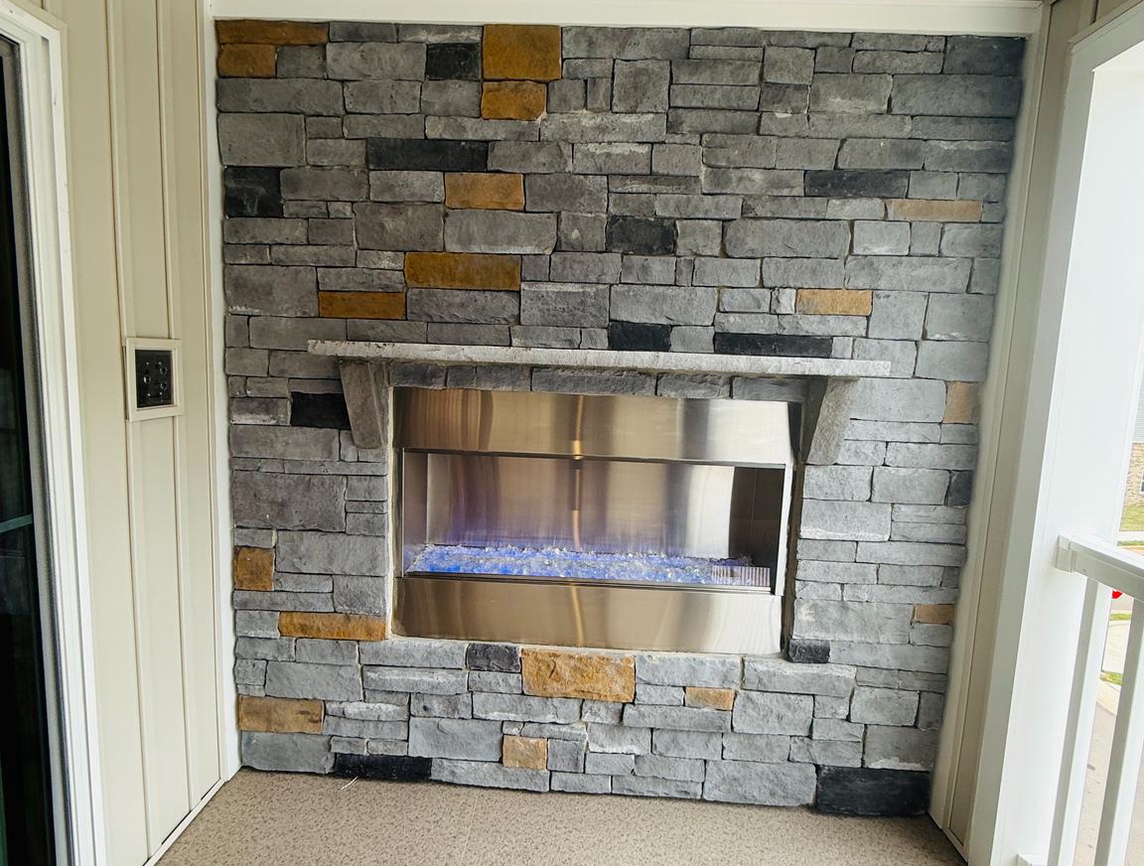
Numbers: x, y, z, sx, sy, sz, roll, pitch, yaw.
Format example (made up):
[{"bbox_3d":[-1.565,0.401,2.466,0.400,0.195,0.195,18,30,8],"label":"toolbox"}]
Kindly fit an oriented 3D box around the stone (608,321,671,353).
[{"bbox_3d":[0.201,-0.285,1.845,0.180,0.082,0.070,2,7,2],"label":"stone"}]

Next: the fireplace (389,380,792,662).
[{"bbox_3d":[0.059,0.259,2.107,1.234,0.800,0.360,2,7,2],"label":"fireplace"}]

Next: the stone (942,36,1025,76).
[{"bbox_3d":[1.161,-1.066,1.768,0.220,0.103,0.060,2,6,2],"label":"stone"}]

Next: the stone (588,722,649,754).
[{"bbox_3d":[0.154,0.978,2.003,0.202,0.097,0.070,2,7,2],"label":"stone"}]

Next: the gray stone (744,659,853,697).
[{"bbox_3d":[0.712,0.765,1.957,0.349,0.103,0.060,2,7,2],"label":"gray stone"}]

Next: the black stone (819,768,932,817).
[{"bbox_3d":[0.953,1.131,1.978,0.348,0.156,0.070,2,7,2],"label":"black stone"}]

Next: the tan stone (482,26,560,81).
[{"bbox_3d":[-0.144,-1.097,1.802,0.229,0.150,0.060,2,7,2],"label":"tan stone"}]

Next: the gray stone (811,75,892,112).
[{"bbox_3d":[0.776,-0.945,1.738,0.215,0.103,0.055,2,7,2],"label":"gray stone"}]

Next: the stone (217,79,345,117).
[{"bbox_3d":[-0.859,-0.991,1.842,0.376,0.096,0.060,2,7,2],"label":"stone"}]

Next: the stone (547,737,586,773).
[{"bbox_3d":[-0.017,1.050,2.043,0.129,0.122,0.060,2,7,2],"label":"stone"}]

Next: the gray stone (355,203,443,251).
[{"bbox_3d":[-0.515,-0.620,1.874,0.261,0.136,0.060,2,7,2],"label":"gray stone"}]

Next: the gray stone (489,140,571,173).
[{"bbox_3d":[-0.117,-0.790,1.786,0.237,0.080,0.055,2,7,2],"label":"gray stone"}]

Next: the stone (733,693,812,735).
[{"bbox_3d":[0.639,0.894,1.997,0.244,0.128,0.060,2,6,2],"label":"stone"}]

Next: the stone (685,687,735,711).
[{"bbox_3d":[0.435,0.835,1.974,0.149,0.067,0.070,2,7,2],"label":"stone"}]

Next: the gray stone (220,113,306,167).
[{"bbox_3d":[-0.919,-0.873,1.858,0.255,0.149,0.060,2,7,2],"label":"gray stone"}]

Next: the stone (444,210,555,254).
[{"bbox_3d":[-0.211,-0.600,1.865,0.332,0.122,0.060,2,6,2],"label":"stone"}]

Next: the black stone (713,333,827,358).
[{"bbox_3d":[0.588,-0.256,1.838,0.337,0.065,0.070,2,7,2],"label":"black stone"}]

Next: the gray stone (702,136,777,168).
[{"bbox_3d":[0.476,-0.800,1.779,0.205,0.086,0.070,2,7,2],"label":"gray stone"}]

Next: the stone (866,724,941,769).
[{"bbox_3d":[1.038,0.994,1.971,0.227,0.141,0.060,2,7,2],"label":"stone"}]

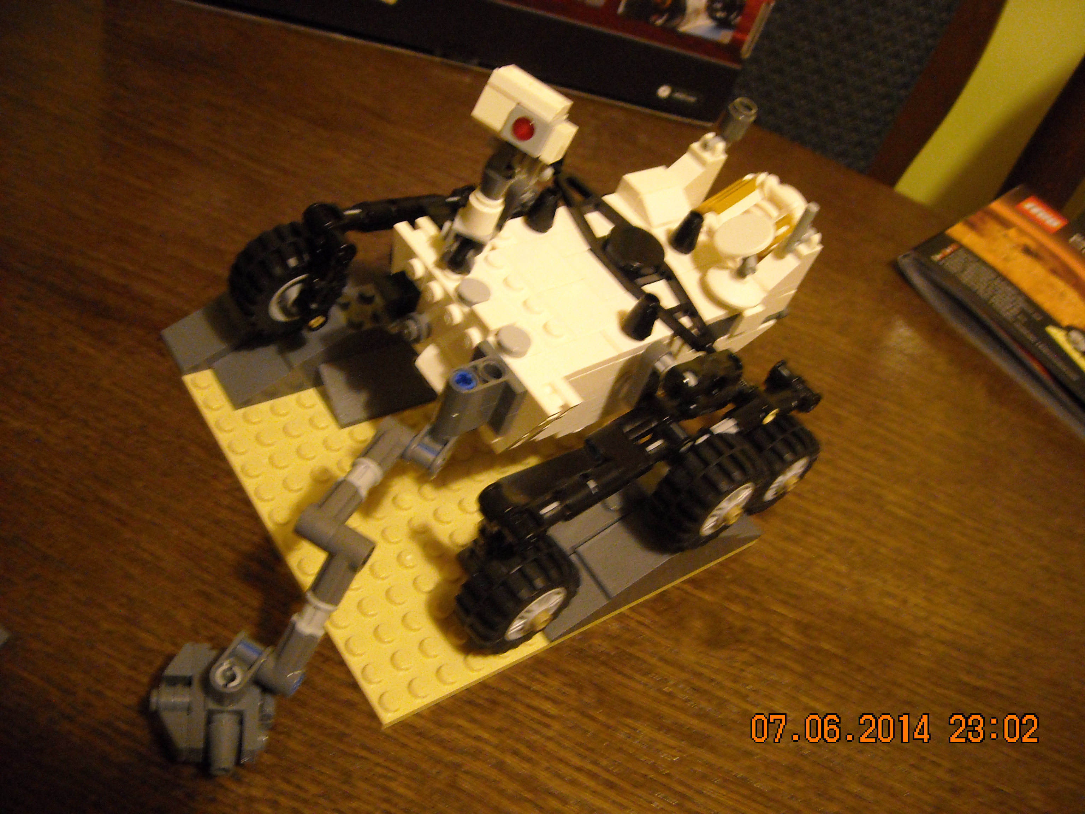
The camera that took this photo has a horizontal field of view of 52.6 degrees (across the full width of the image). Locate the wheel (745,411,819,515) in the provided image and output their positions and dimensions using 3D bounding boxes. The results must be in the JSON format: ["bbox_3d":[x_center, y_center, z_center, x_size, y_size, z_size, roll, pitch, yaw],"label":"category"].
[{"bbox_3d":[0.067,0.017,0.322,0.030,0.030,0.015,-24,62,-36],"label":"wheel"}]

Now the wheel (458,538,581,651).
[{"bbox_3d":[-0.006,0.045,0.262,0.030,0.030,0.015,-24,62,-36],"label":"wheel"}]

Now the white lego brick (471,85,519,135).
[{"bbox_3d":[-0.008,-0.062,0.228,0.008,0.008,0.007,35,32,9],"label":"white lego brick"}]

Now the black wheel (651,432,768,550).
[{"bbox_3d":[0.042,0.021,0.277,0.030,0.030,0.015,-24,62,-36],"label":"black wheel"}]

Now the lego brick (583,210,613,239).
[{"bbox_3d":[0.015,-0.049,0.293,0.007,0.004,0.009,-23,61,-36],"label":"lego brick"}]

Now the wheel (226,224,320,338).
[{"bbox_3d":[-0.067,-0.034,0.292,0.030,0.030,0.015,-22,61,-35],"label":"wheel"}]

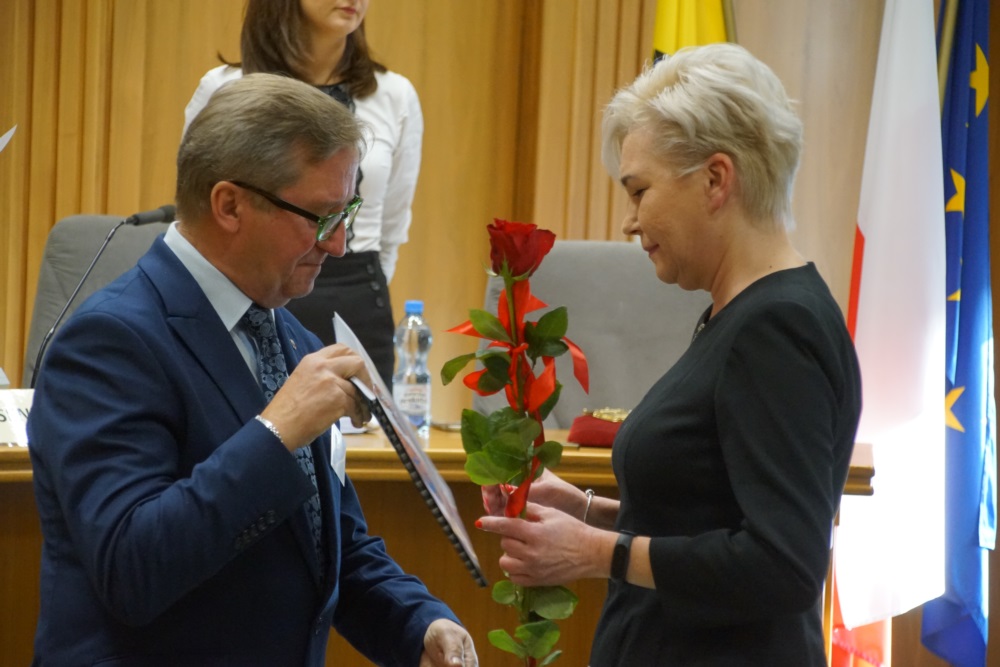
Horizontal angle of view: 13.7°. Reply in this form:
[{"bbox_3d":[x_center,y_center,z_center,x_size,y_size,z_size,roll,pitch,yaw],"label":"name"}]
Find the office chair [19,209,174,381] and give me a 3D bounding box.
[{"bbox_3d":[-0.619,0.384,7.200,0.620,1.150,0.640,2,5,-3],"label":"office chair"}]

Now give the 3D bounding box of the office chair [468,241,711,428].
[{"bbox_3d":[0.200,0.380,7.600,0.620,1.120,0.660,0,2,4],"label":"office chair"}]

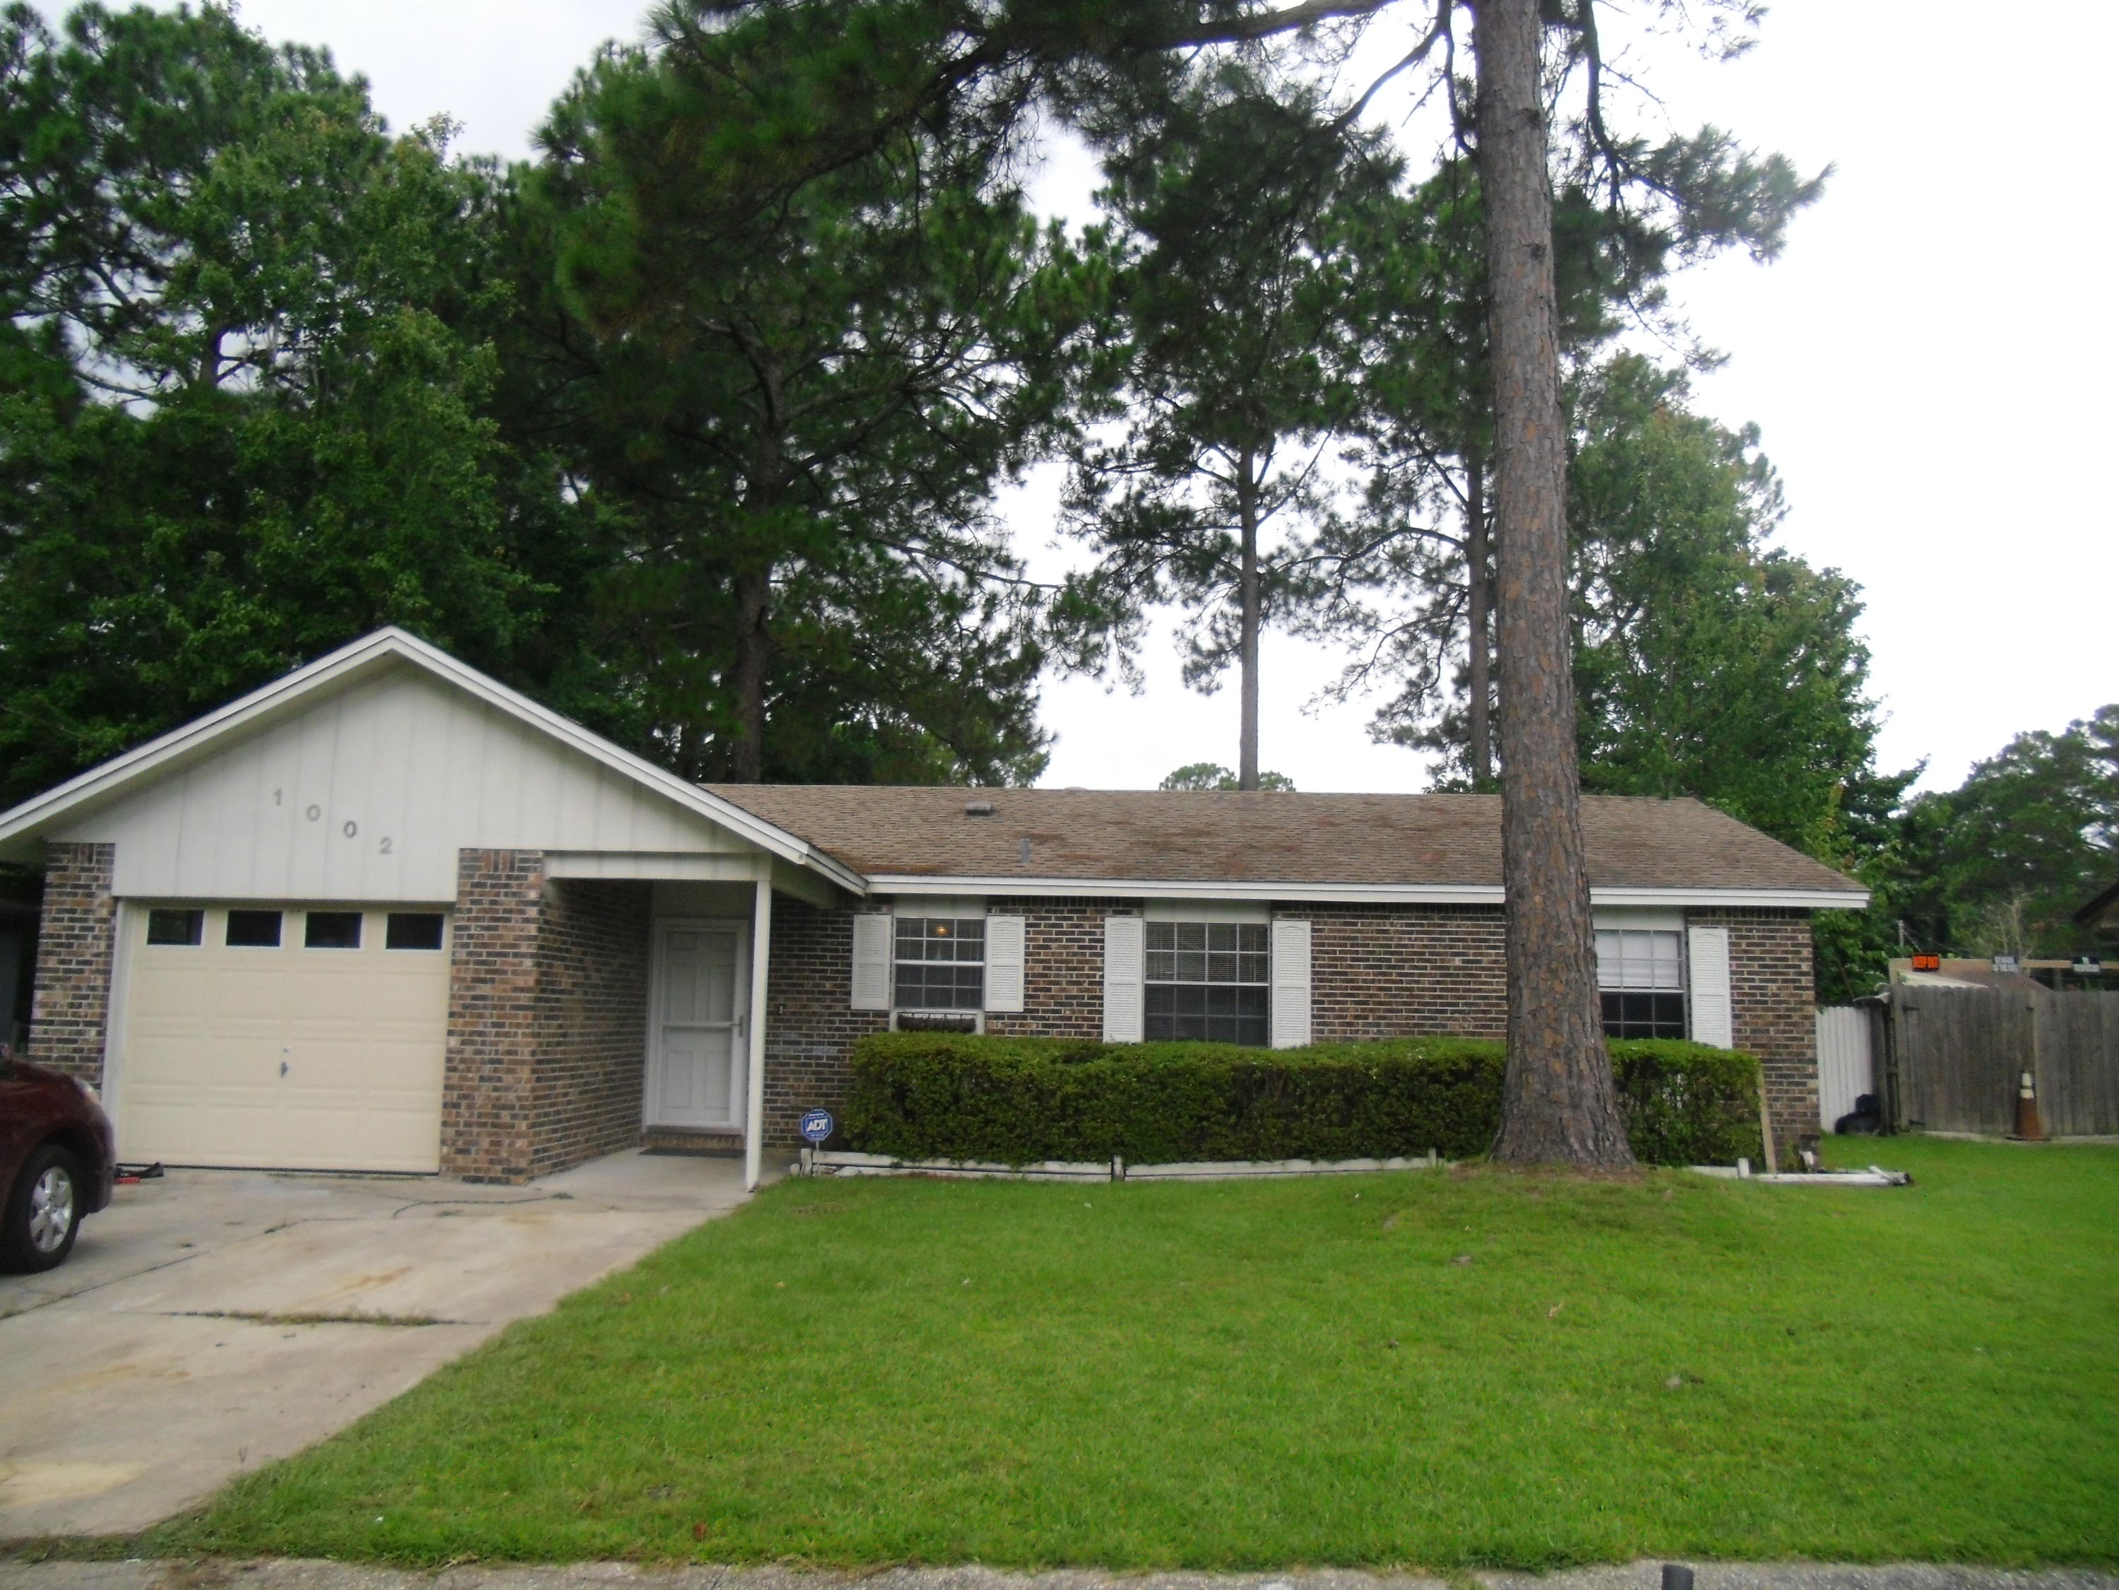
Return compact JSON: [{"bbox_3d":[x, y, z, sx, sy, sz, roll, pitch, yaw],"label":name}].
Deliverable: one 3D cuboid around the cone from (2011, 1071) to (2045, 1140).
[{"bbox_3d":[11.787,3.771,20.100,0.390,0.870,0.390,3,-8,-15],"label":"cone"}]

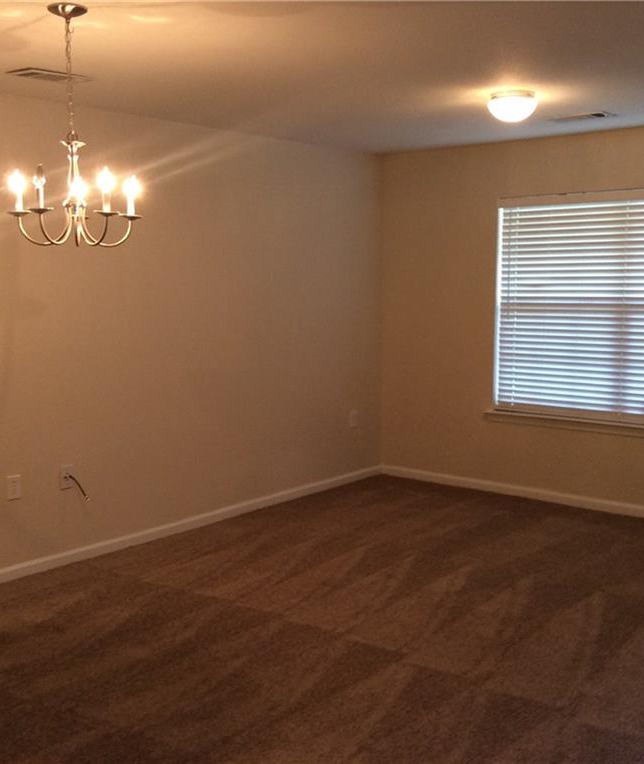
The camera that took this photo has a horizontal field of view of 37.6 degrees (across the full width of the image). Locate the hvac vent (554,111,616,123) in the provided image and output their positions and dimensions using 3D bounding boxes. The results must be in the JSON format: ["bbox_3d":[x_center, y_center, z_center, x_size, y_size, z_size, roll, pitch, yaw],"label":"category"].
[{"bbox_3d":[1.481,-1.511,5.403,0.355,0.015,0.195,5,9,39],"label":"hvac vent"}]

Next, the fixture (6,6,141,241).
[{"bbox_3d":[-0.841,-0.852,3.178,0.480,0.772,0.480,5,9,39],"label":"fixture"}]

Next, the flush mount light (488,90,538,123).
[{"bbox_3d":[0.946,-1.363,4.682,0.256,0.130,0.256,0,7,0],"label":"flush mount light"}]

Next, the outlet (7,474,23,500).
[{"bbox_3d":[-1.562,0.539,4.808,0.009,0.118,0.074,5,9,39],"label":"outlet"}]

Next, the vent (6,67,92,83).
[{"bbox_3d":[-1.209,-1.356,4.220,0.185,0.015,0.345,5,9,39],"label":"vent"}]

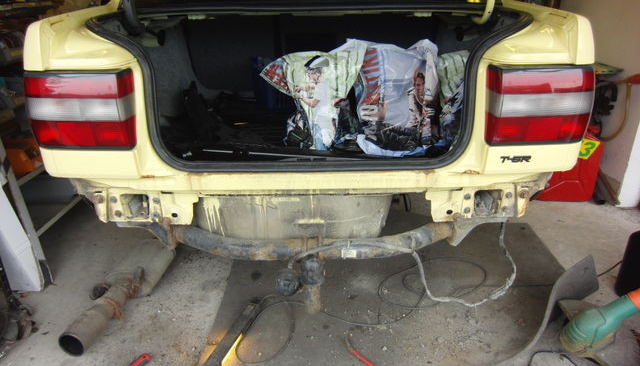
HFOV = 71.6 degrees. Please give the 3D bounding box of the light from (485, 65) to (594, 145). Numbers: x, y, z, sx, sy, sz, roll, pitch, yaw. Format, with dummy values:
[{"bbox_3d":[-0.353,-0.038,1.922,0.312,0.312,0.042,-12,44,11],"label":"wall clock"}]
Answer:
[{"bbox_3d":[0.614,-0.224,1.290,0.305,0.220,0.125,0,24,0],"label":"light"}]

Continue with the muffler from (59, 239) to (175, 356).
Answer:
[{"bbox_3d":[-0.732,0.403,1.659,0.190,0.145,0.540,7,25,15],"label":"muffler"}]

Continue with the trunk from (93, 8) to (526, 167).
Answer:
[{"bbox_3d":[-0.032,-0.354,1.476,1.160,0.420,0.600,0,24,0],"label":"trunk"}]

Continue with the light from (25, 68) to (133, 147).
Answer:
[{"bbox_3d":[-0.676,-0.215,1.290,0.305,0.220,0.125,0,24,0],"label":"light"}]

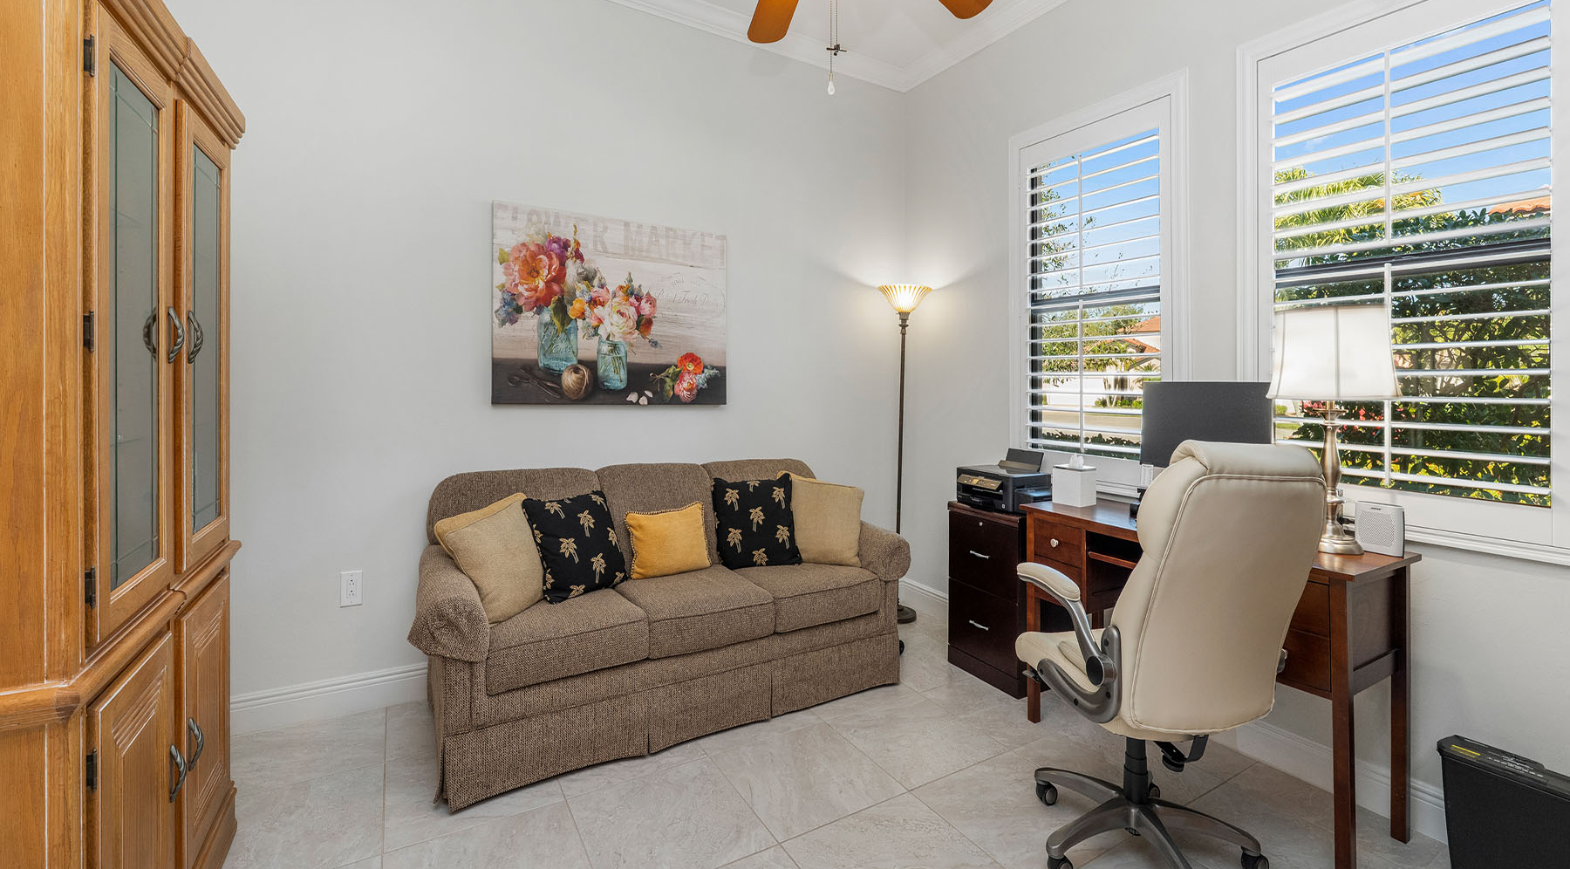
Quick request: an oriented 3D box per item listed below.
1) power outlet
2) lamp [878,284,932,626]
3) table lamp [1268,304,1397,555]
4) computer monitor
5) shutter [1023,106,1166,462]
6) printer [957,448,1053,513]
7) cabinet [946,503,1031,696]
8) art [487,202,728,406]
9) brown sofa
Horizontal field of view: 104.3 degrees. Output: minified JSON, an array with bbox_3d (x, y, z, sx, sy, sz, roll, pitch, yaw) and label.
[{"bbox_3d":[-1.623,0.580,2.288,0.073,0.126,0.010,-1,3,-31],"label":"power outlet"},{"bbox_3d":[0.639,0.087,3.366,0.288,1.841,0.281,1,3,0],"label":"lamp"},{"bbox_3d":[1.603,-0.019,1.787,0.299,0.717,0.291,-1,3,-31],"label":"table lamp"},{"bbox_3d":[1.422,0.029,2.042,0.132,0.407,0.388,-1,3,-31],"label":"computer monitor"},{"bbox_3d":[1.300,-0.570,2.617,0.046,1.507,0.665,-1,3,-31],"label":"shutter"},{"bbox_3d":[1.015,0.206,2.720,0.294,0.227,0.366,-1,3,-31],"label":"printer"},{"bbox_3d":[1.014,0.693,2.736,0.371,0.745,0.425,-1,3,-31],"label":"cabinet"},{"bbox_3d":[-0.749,-0.547,2.764,1.044,0.840,0.036,-1,3,-31],"label":"art"},{"bbox_3d":[-0.439,0.602,2.494,1.879,0.913,0.742,-1,3,-31],"label":"brown sofa"}]

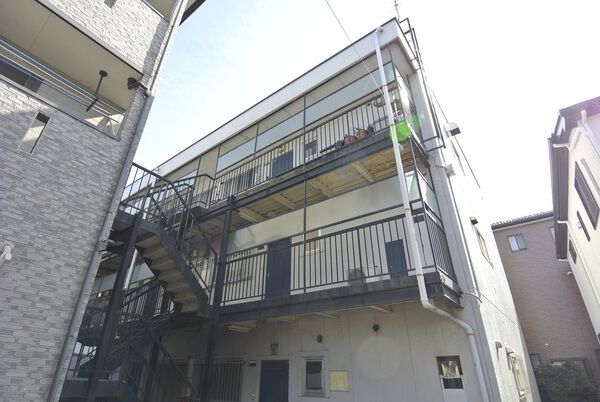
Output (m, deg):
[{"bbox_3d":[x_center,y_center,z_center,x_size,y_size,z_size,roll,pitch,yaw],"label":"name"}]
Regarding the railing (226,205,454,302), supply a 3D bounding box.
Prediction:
[{"bbox_3d":[0.456,1.473,6.265,4.802,0.994,1.251,-20,-35,32],"label":"railing"}]

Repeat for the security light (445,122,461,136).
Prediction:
[{"bbox_3d":[4.479,-2.132,8.800,0.340,0.294,0.294,-20,-35,32],"label":"security light"}]

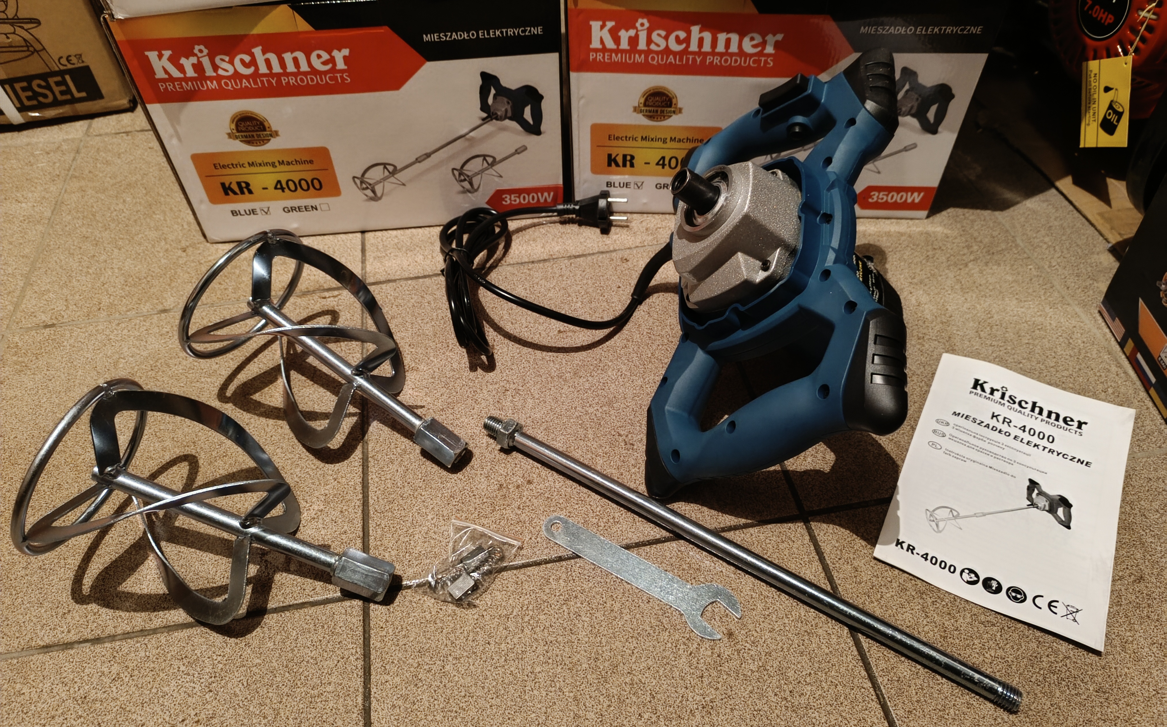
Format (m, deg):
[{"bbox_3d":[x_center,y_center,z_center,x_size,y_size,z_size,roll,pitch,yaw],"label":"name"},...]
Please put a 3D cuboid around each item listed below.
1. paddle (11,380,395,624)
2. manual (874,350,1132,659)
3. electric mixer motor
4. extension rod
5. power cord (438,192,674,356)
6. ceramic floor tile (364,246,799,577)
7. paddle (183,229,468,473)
[{"bbox_3d":[-0.222,0.105,0.518,0.213,0.120,0.120,23,51,-4],"label":"paddle"},{"bbox_3d":[0.312,0.082,0.585,0.147,0.008,0.211,22,53,19],"label":"manual"},{"bbox_3d":[0.136,-0.075,0.603,0.195,0.200,0.325,-21,47,42],"label":"electric mixer motor"},{"bbox_3d":[0.092,0.123,0.546,0.392,0.022,0.022,25,54,21],"label":"extension rod"},{"bbox_3d":[-0.024,-0.091,0.708,0.200,0.060,0.170,-8,49,-6],"label":"power cord"},{"bbox_3d":[-0.022,0.020,0.656,0.300,0.010,0.300,-8,49,-6],"label":"ceramic floor tile"},{"bbox_3d":[-0.174,0.008,0.606,0.213,0.120,0.120,35,56,5],"label":"paddle"}]

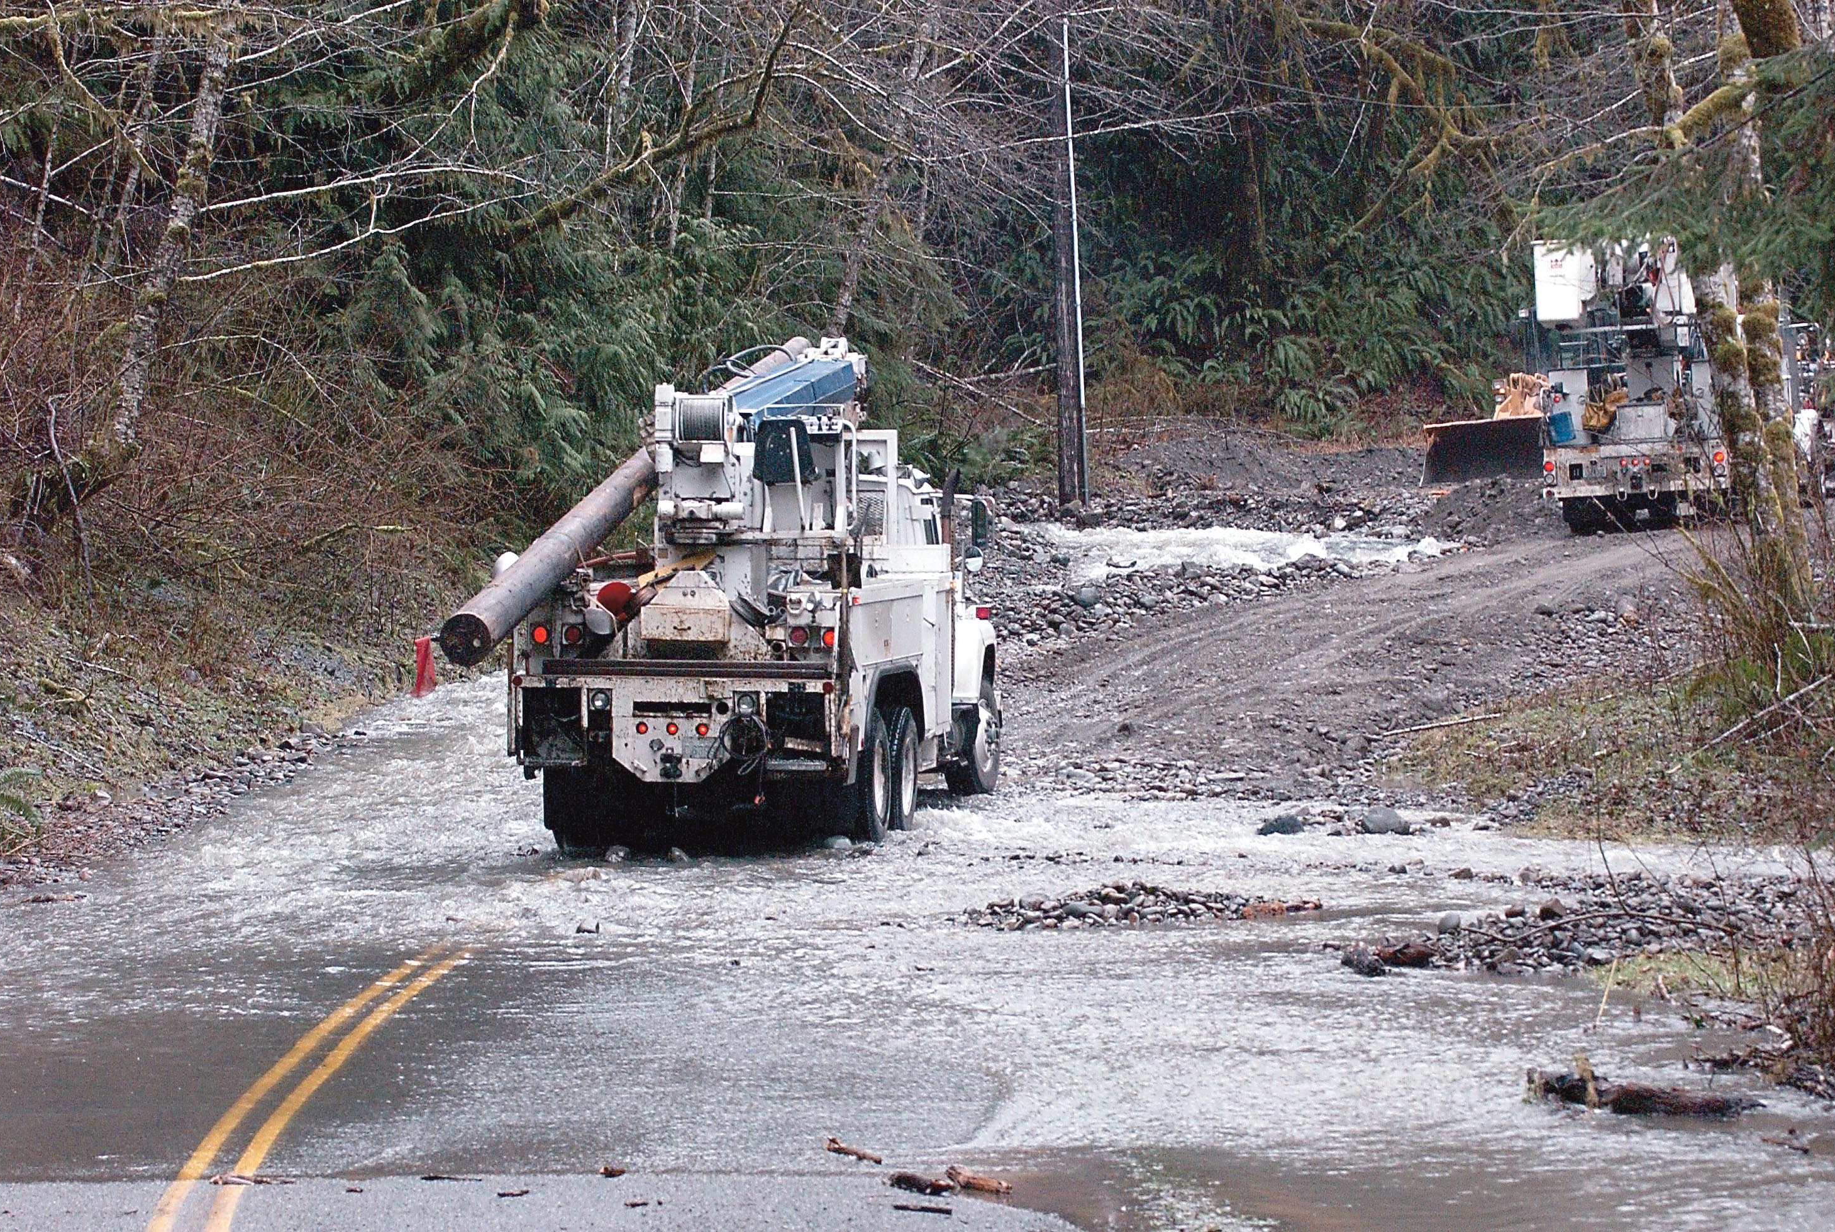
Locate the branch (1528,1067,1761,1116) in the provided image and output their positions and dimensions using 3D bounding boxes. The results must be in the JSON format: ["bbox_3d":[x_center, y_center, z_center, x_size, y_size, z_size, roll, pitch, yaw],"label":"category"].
[{"bbox_3d":[3.390,2.232,35.800,1.080,0.220,0.330,0,1,3],"label":"branch"}]

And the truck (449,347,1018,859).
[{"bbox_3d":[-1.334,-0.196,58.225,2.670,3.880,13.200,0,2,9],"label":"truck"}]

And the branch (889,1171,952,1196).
[{"bbox_3d":[0.015,2.356,31.800,0.290,0.090,0.130,1,2,27],"label":"branch"}]

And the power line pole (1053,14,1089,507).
[{"bbox_3d":[2.103,-4.953,106.000,0.360,7.000,0.360,-1,1,0],"label":"power line pole"}]

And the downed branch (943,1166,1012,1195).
[{"bbox_3d":[0.255,2.351,31.900,0.300,0.100,0.130,1,2,27],"label":"downed branch"}]

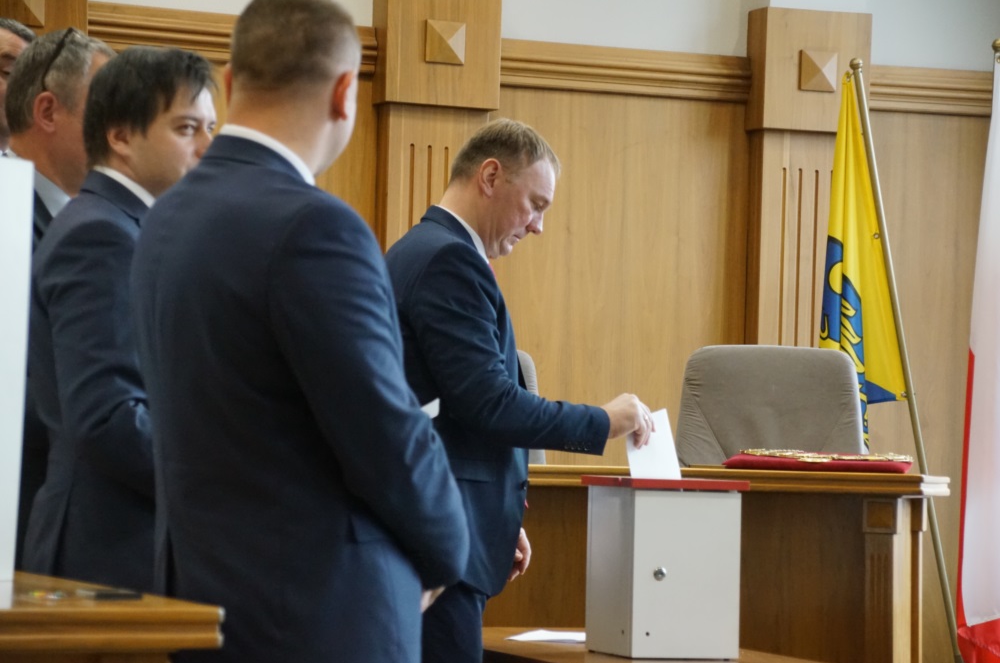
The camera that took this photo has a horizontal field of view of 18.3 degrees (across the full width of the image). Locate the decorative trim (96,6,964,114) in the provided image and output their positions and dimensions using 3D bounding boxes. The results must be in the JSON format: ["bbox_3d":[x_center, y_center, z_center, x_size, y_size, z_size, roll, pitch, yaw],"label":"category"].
[{"bbox_3d":[0.201,-0.790,9.064,2.897,0.137,0.080,2,-2,-23],"label":"decorative trim"}]

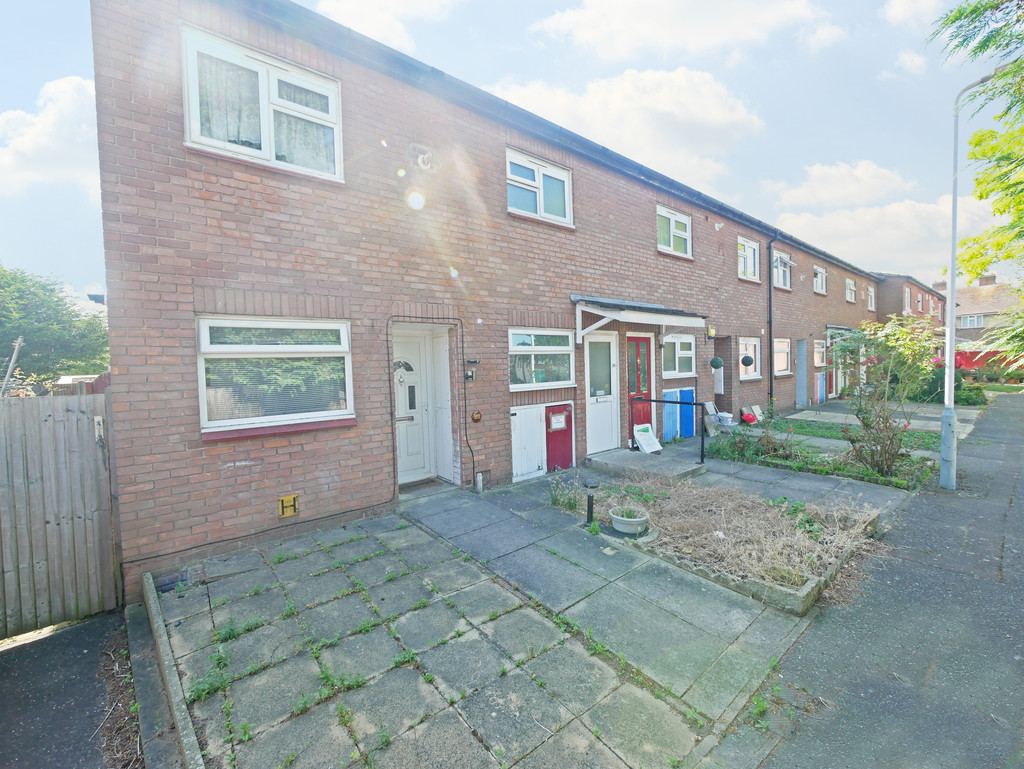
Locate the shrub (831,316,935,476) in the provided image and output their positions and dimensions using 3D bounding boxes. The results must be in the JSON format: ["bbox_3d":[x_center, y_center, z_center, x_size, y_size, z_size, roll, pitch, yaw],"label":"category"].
[{"bbox_3d":[5.524,0.217,6.171,1.250,2.270,1.200,0,3,42],"label":"shrub"}]

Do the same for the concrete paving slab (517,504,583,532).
[{"bbox_3d":[0.424,1.498,4.573,0.460,0.050,0.600,-3,4,-38],"label":"concrete paving slab"}]

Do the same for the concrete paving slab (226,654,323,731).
[{"bbox_3d":[-1.251,1.677,2.236,0.445,0.050,0.440,-3,5,-39],"label":"concrete paving slab"}]

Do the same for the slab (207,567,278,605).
[{"bbox_3d":[-2.109,1.597,3.261,0.445,0.050,0.450,-3,5,-39],"label":"slab"}]

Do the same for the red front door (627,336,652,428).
[{"bbox_3d":[2.397,0.087,7.750,0.760,1.950,0.060,-3,3,-38],"label":"red front door"}]

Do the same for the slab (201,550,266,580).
[{"bbox_3d":[-2.456,1.620,3.679,0.440,0.045,0.430,-4,5,-38],"label":"slab"}]

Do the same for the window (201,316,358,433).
[{"bbox_3d":[-2.216,-0.121,4.023,1.310,1.030,0.100,-3,3,-38],"label":"window"}]

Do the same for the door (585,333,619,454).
[{"bbox_3d":[1.555,0.119,7.120,0.860,2.040,0.070,-3,2,-37],"label":"door"}]

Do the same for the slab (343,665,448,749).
[{"bbox_3d":[-0.617,1.687,2.174,0.440,0.050,0.430,-3,5,-39],"label":"slab"}]

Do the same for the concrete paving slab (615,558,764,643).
[{"bbox_3d":[1.327,1.619,3.156,0.600,0.050,0.910,-4,5,-38],"label":"concrete paving slab"}]

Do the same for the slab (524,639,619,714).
[{"bbox_3d":[0.355,1.678,2.376,0.440,0.050,0.440,-3,5,-39],"label":"slab"}]

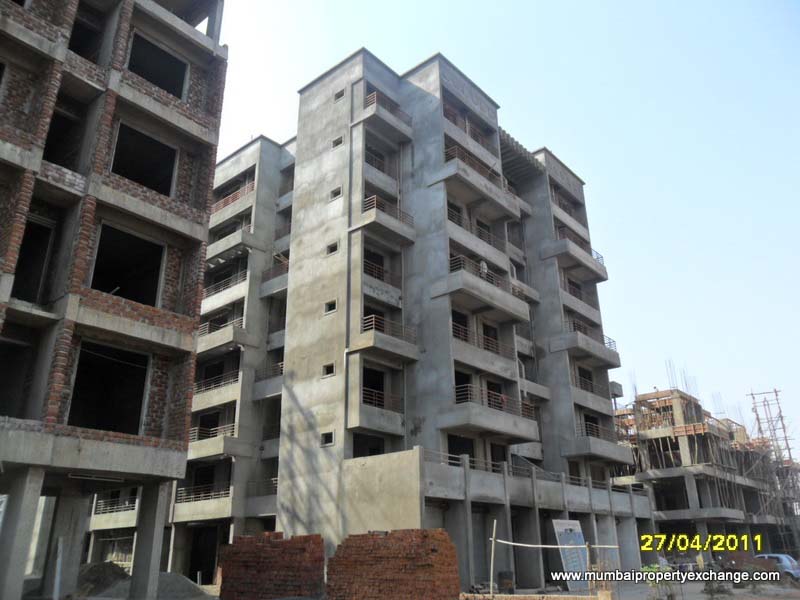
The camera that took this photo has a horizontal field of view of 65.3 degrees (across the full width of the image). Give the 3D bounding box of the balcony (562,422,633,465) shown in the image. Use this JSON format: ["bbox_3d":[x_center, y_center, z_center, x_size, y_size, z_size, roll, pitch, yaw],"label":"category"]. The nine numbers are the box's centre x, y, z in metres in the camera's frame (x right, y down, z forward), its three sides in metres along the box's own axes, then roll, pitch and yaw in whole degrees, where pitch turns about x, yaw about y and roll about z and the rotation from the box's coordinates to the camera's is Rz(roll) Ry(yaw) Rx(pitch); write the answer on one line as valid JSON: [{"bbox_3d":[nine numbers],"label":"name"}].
[{"bbox_3d":[11.184,8.239,35.183,1.694,1.635,5.665,-19,-28,37],"label":"balcony"}]

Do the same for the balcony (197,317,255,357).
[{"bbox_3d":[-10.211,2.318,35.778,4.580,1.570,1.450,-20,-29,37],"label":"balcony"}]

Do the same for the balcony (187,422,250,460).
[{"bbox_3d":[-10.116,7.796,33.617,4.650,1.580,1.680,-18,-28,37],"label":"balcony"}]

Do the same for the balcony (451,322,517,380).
[{"bbox_3d":[3.585,2.613,28.971,1.110,1.694,5.227,-19,-28,37],"label":"balcony"}]

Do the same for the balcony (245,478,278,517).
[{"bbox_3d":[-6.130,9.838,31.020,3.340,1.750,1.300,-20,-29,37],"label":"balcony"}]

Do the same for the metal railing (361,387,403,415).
[{"bbox_3d":[-0.676,4.323,26.672,0.070,0.710,2.670,-18,-28,37],"label":"metal railing"}]

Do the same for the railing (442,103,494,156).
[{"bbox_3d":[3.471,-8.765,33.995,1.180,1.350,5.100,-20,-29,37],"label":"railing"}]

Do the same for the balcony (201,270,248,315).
[{"bbox_3d":[-10.064,-0.237,37.352,4.800,1.670,1.170,-18,-28,37],"label":"balcony"}]

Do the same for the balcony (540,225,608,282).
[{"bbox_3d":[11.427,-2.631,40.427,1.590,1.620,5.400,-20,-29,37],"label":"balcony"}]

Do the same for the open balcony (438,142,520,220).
[{"bbox_3d":[4.080,-5.805,32.506,1.420,1.620,5.620,-20,-29,37],"label":"open balcony"}]

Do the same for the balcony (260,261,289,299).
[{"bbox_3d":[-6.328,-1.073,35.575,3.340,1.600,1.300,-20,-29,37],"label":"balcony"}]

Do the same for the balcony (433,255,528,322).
[{"bbox_3d":[3.886,-0.234,29.654,1.723,1.635,5.519,-19,-28,37],"label":"balcony"}]

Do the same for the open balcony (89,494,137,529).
[{"bbox_3d":[-17.010,13.218,38.491,5.400,1.700,1.220,-18,-28,37],"label":"open balcony"}]

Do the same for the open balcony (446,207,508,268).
[{"bbox_3d":[3.570,-2.751,31.292,1.060,1.540,5.350,-18,-28,37],"label":"open balcony"}]

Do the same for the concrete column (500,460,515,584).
[{"bbox_3d":[4.408,9.163,25.773,0.310,4.760,0.280,-20,-29,37],"label":"concrete column"}]

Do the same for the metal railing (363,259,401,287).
[{"bbox_3d":[-0.813,-1.161,28.983,0.080,0.700,2.700,-20,-29,37],"label":"metal railing"}]

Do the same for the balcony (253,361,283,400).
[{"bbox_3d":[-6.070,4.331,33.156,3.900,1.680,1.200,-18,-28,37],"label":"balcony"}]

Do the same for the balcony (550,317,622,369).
[{"bbox_3d":[11.120,2.831,37.386,1.694,1.635,5.665,-19,-28,37],"label":"balcony"}]

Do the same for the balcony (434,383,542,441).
[{"bbox_3d":[4.047,5.204,27.851,1.600,1.680,5.600,-18,-28,37],"label":"balcony"}]

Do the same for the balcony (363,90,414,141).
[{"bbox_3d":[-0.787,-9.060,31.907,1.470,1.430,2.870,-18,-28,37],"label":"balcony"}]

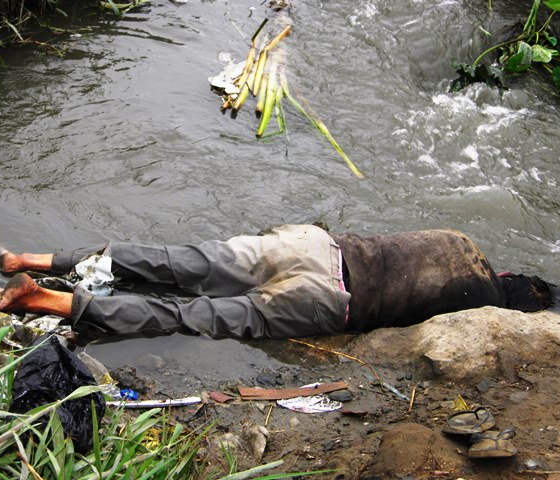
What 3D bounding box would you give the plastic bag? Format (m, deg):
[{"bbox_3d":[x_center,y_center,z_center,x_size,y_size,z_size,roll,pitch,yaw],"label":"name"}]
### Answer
[{"bbox_3d":[-0.602,0.417,4.200,0.260,0.260,0.240,0,28,0],"label":"plastic bag"}]

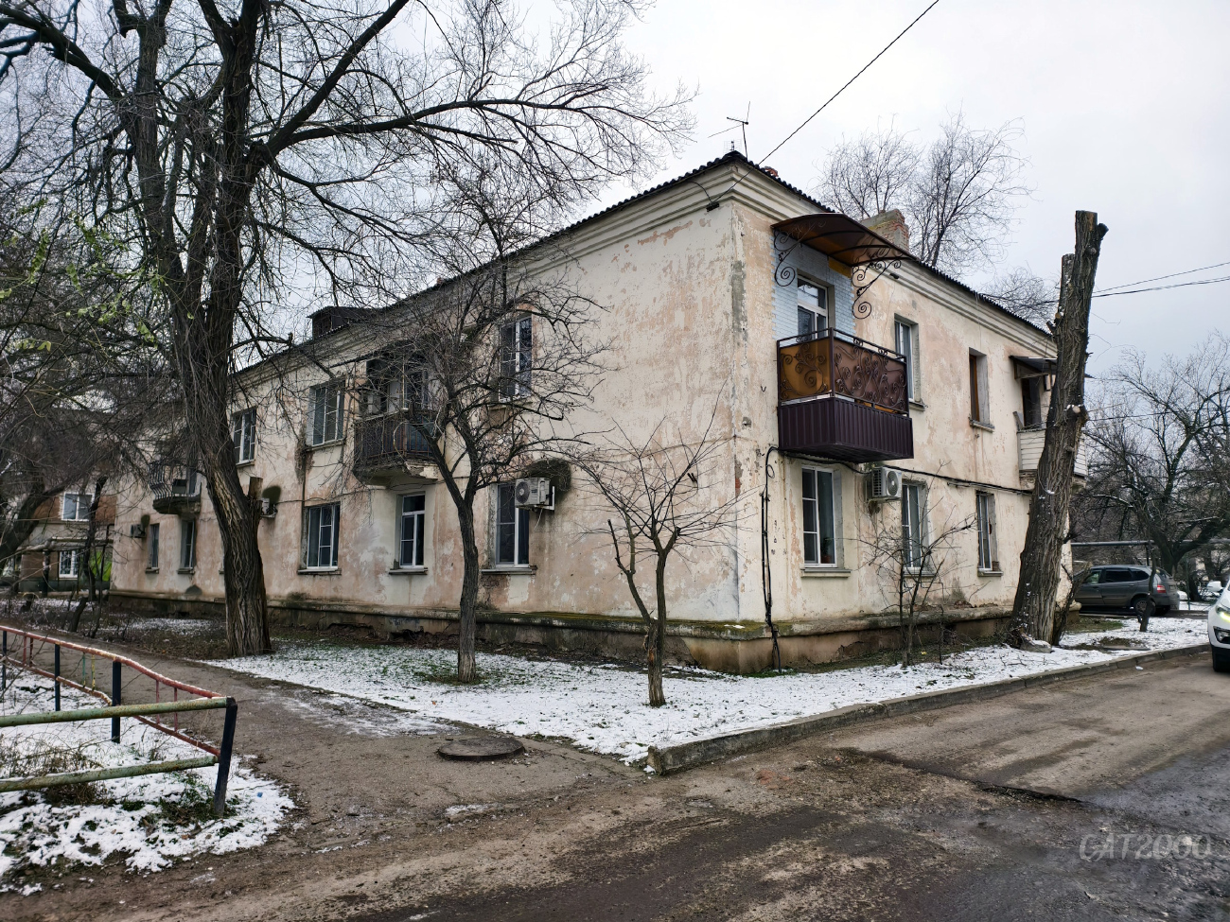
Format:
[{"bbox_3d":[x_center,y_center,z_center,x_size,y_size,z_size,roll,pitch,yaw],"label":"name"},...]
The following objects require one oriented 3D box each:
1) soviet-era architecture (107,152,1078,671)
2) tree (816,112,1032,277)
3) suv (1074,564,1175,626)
[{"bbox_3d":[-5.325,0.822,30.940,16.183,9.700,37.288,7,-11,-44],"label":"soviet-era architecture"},{"bbox_3d":[11.778,-4.082,31.113,8.500,19.391,8.500,-3,-8,21],"label":"tree"},{"bbox_3d":[17.301,4.585,29.242,1.820,1.720,4.500,7,-11,-44],"label":"suv"}]

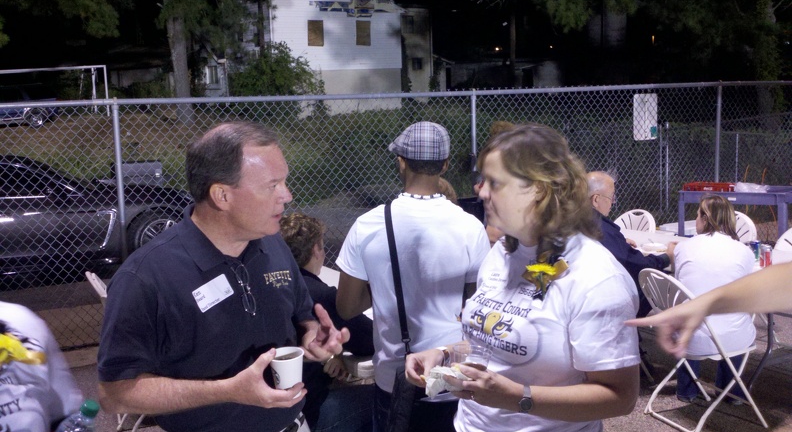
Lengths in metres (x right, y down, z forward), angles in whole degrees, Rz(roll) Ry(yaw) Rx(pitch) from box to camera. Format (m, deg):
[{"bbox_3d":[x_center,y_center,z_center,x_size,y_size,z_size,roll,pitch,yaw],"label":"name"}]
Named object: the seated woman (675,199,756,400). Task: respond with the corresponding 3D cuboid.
[{"bbox_3d":[1.798,0.506,4.495,0.470,1.220,0.700,2,7,23],"label":"seated woman"}]

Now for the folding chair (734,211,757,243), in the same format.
[{"bbox_3d":[2.814,0.405,6.737,0.460,0.860,0.520,2,7,23],"label":"folding chair"}]

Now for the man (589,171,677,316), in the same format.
[{"bbox_3d":[1.446,0.380,5.164,0.760,1.320,0.530,-4,8,-25],"label":"man"}]

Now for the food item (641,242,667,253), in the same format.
[{"bbox_3d":[1.793,0.216,5.588,0.190,0.055,0.190,-4,8,-28],"label":"food item"}]

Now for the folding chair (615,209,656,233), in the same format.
[{"bbox_3d":[1.983,0.386,6.995,0.520,0.860,0.460,-6,9,-37],"label":"folding chair"}]

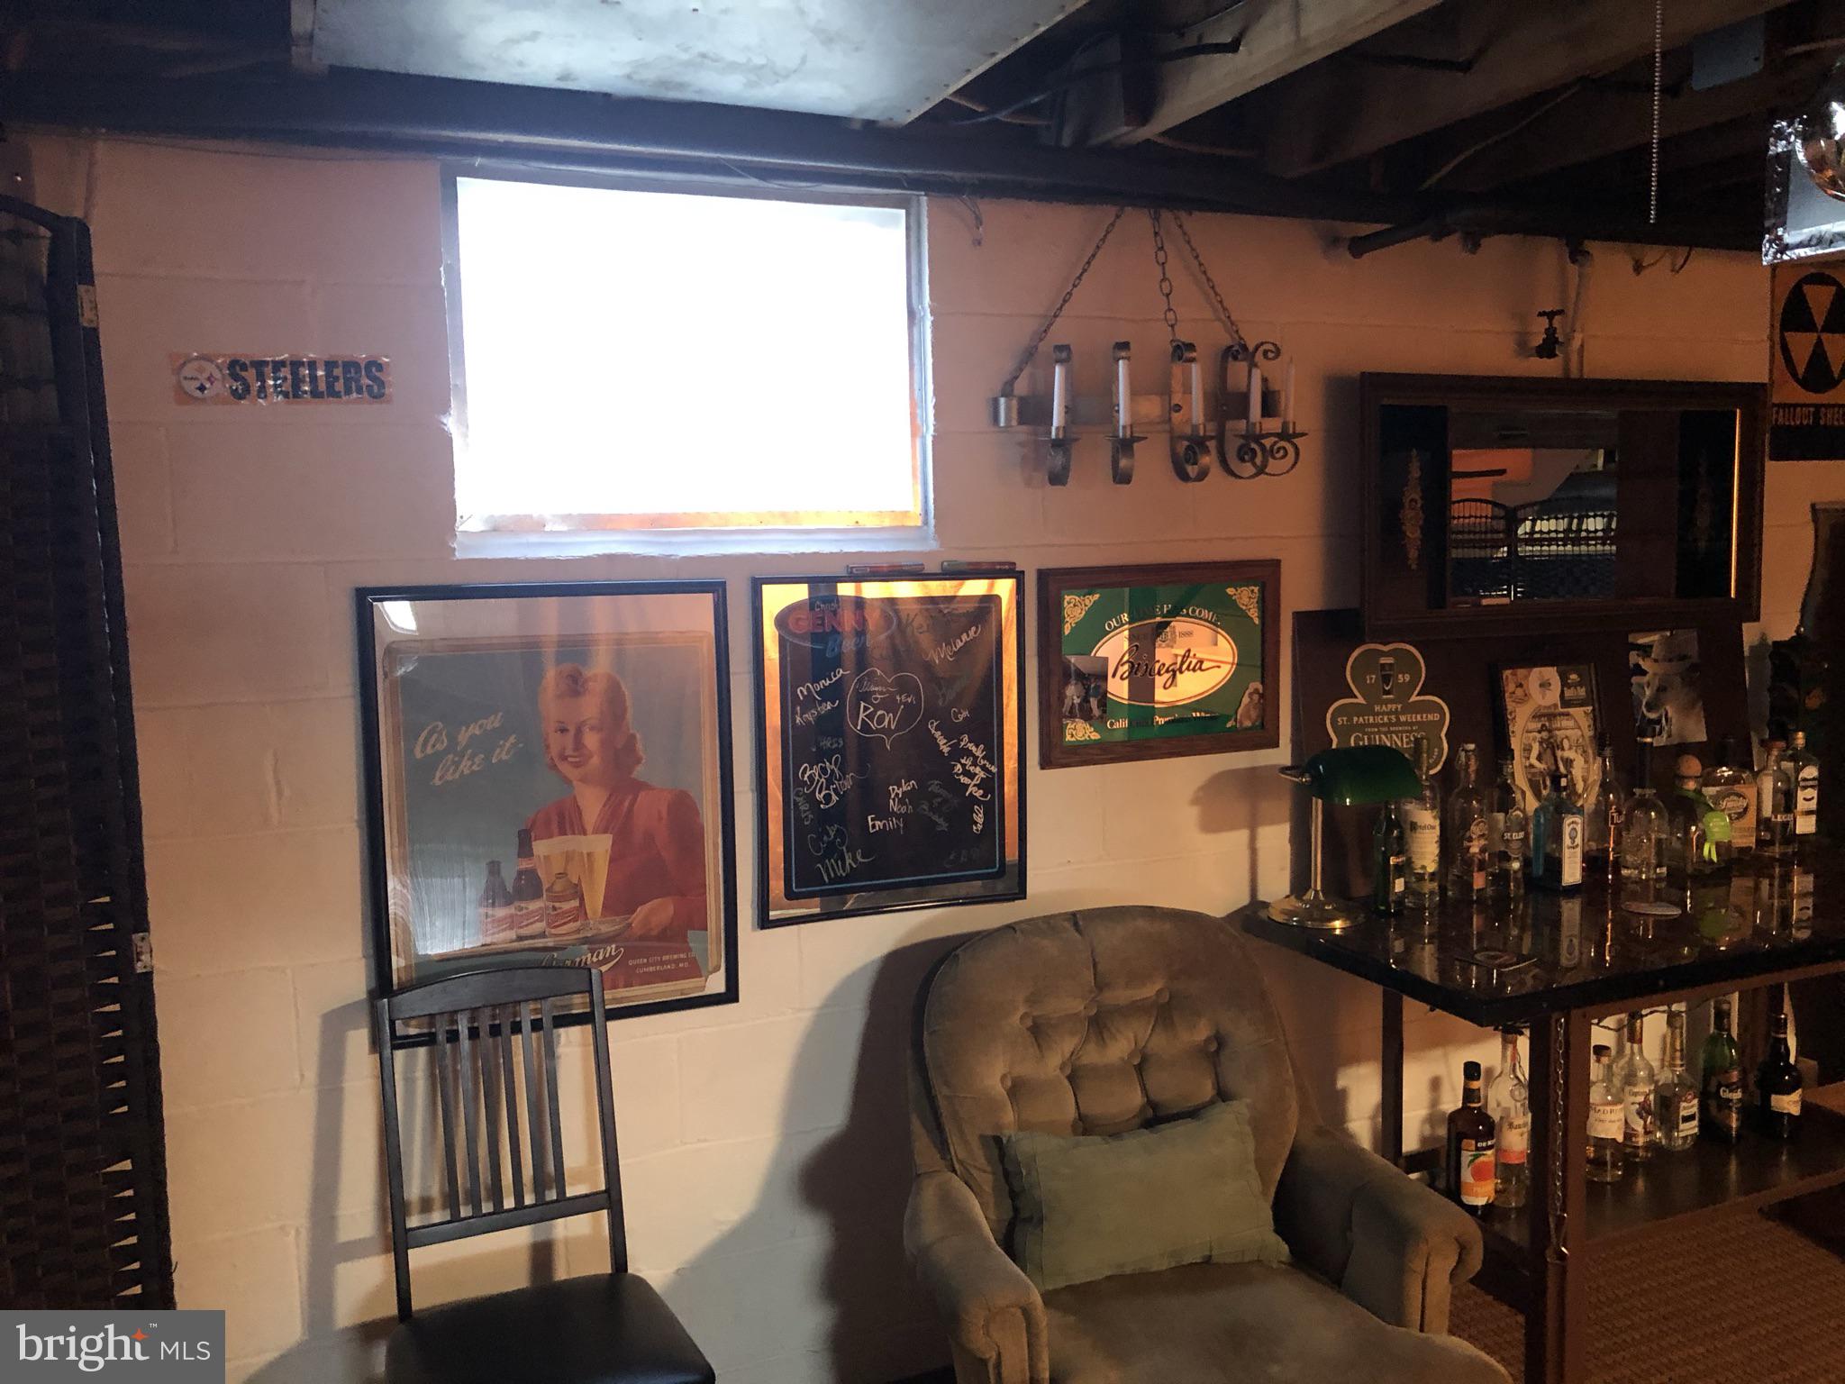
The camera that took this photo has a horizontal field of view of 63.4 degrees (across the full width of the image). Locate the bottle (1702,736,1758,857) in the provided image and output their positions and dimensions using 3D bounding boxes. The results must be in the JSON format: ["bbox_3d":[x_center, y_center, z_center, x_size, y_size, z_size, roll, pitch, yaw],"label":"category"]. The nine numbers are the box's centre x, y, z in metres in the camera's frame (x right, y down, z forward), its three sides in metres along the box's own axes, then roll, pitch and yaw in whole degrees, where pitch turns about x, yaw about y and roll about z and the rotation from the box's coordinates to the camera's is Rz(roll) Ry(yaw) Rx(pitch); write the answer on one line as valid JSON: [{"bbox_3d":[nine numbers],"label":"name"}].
[{"bbox_3d":[1.798,0.237,3.321,0.100,0.269,0.068,-2,6,-6],"label":"bottle"}]

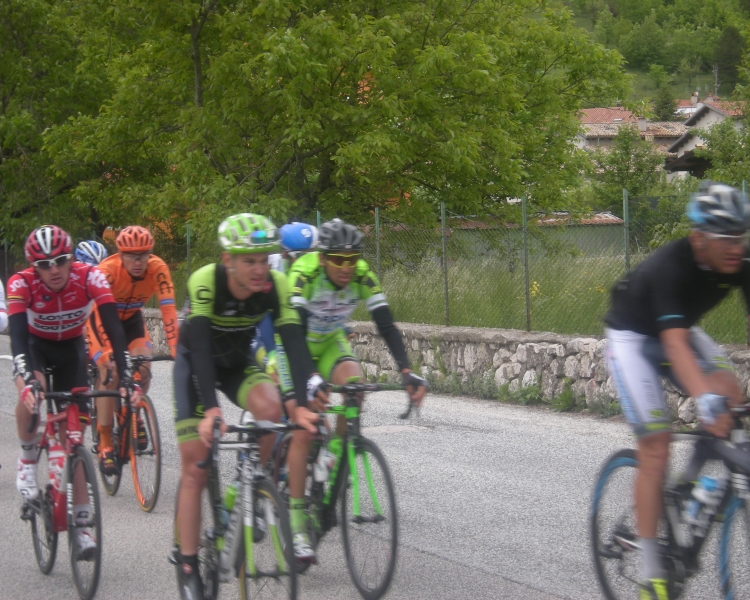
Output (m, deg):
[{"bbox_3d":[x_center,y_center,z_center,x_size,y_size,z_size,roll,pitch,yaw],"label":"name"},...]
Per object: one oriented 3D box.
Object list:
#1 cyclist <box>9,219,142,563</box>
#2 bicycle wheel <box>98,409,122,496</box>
[{"bbox_3d":[-1.413,0.422,10.623,0.540,1.510,0.910,-2,2,-18],"label":"cyclist"},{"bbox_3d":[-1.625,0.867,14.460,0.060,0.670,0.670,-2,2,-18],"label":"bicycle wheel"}]

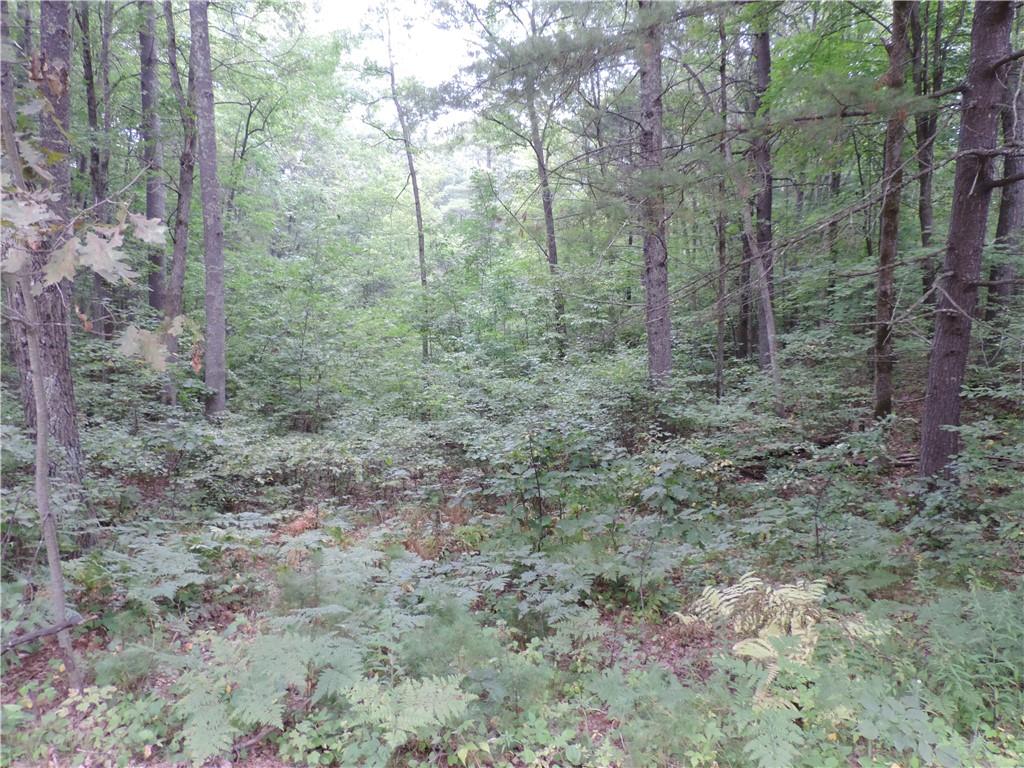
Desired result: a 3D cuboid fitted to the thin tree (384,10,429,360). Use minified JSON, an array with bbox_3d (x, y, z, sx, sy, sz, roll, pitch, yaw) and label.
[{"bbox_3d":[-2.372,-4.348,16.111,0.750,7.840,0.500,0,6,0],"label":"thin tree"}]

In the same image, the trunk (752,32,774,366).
[{"bbox_3d":[5.054,-3.630,14.180,0.380,6.830,0.360,0,6,0],"label":"trunk"}]

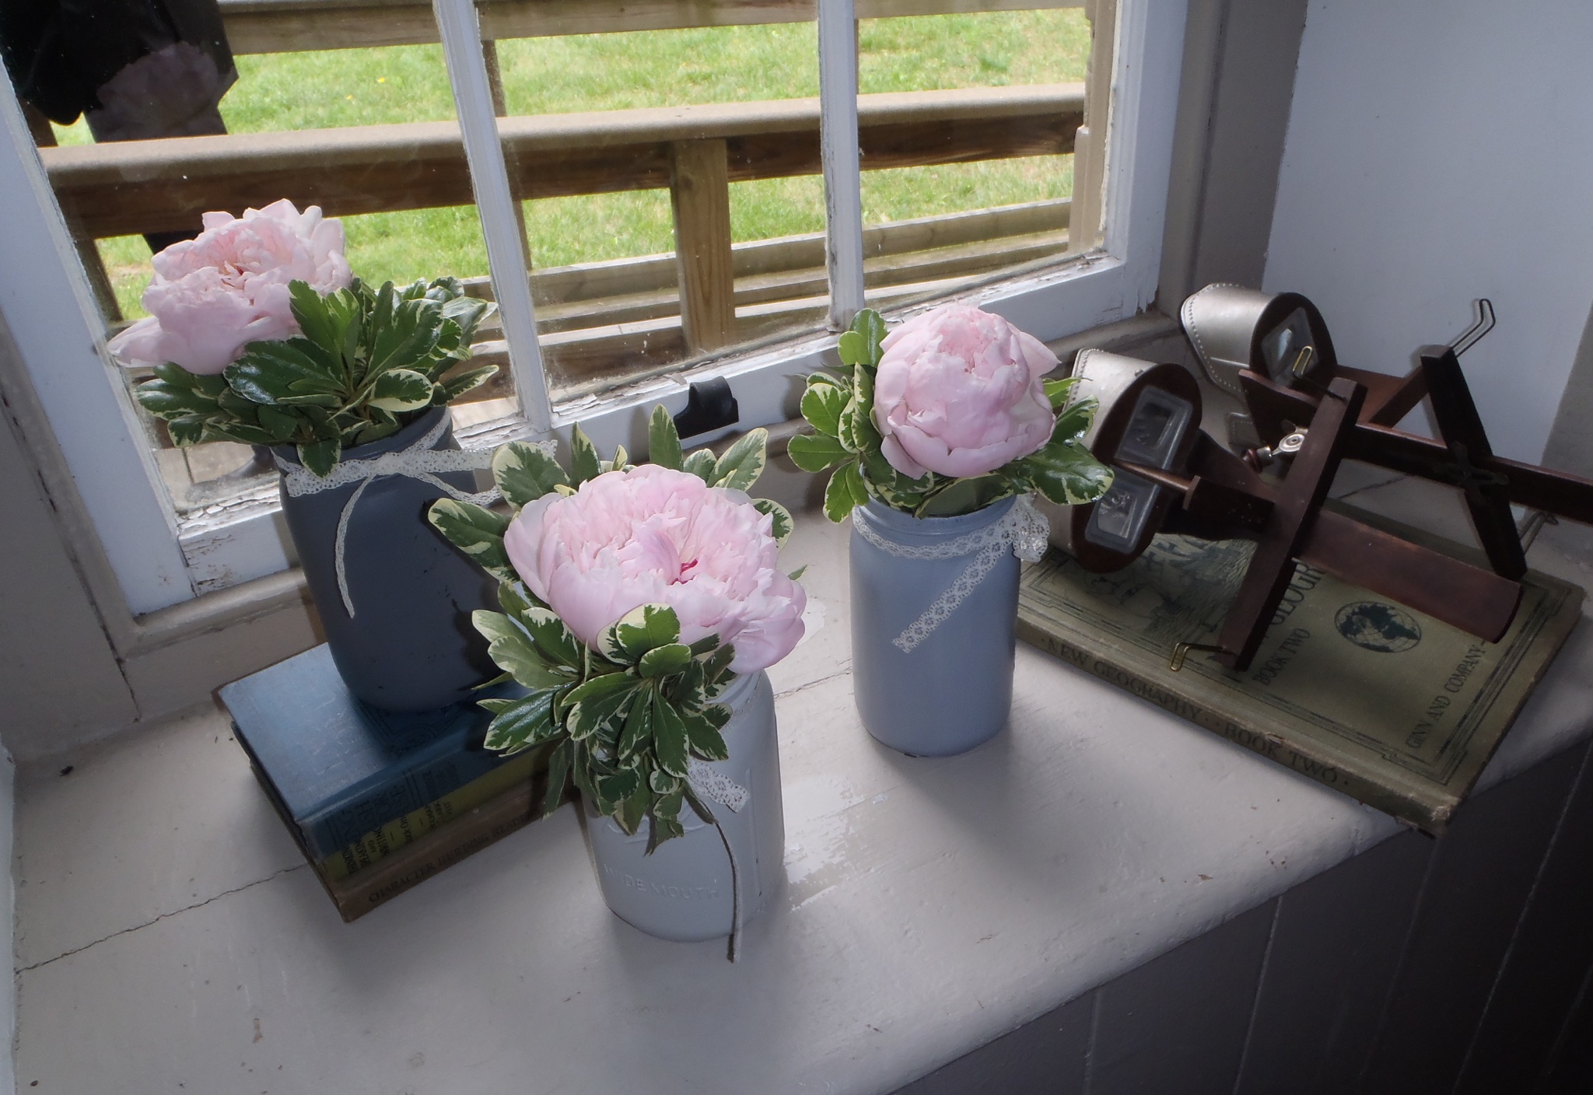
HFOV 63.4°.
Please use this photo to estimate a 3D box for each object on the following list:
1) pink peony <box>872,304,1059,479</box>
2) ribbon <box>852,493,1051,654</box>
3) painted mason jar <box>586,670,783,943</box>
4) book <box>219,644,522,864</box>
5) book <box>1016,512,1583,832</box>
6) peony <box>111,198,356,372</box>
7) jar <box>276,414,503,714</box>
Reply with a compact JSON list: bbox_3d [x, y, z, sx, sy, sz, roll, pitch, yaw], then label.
[{"bbox_3d":[0.076,-0.070,0.580,0.085,0.077,0.083,1,34,7],"label":"pink peony"},{"bbox_3d":[0.075,0.001,0.629,0.092,0.065,0.080,0,34,7],"label":"ribbon"},{"bbox_3d":[-0.052,0.097,0.565,0.089,0.135,0.089,-3,34,2],"label":"painted mason jar"},{"bbox_3d":[-0.182,0.073,0.650,0.175,0.025,0.118,-25,39,-28],"label":"book"},{"bbox_3d":[0.270,0.034,0.729,0.262,0.019,0.209,24,43,35],"label":"book"},{"bbox_3d":[-0.224,-0.103,0.510,0.103,0.062,0.092,-18,36,-20],"label":"peony"},{"bbox_3d":[-0.189,-0.001,0.610,0.087,0.141,0.087,-16,35,-17],"label":"jar"}]

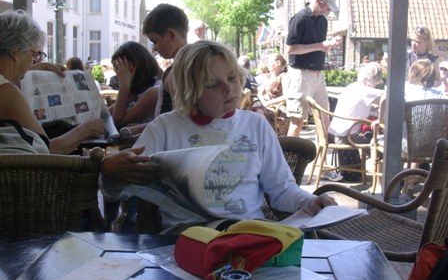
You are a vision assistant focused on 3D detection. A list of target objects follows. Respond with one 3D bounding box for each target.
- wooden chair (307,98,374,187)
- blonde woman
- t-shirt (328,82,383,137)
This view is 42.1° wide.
[{"bbox_3d":[1.080,0.036,5.350,0.620,0.820,0.560,1,7,3],"label":"wooden chair"},{"bbox_3d":[-0.010,0.314,1.470,0.600,1.160,0.680,0,7,-5],"label":"blonde woman"},{"bbox_3d":[1.230,-0.287,5.450,0.420,0.520,0.470,-2,8,-24],"label":"t-shirt"}]

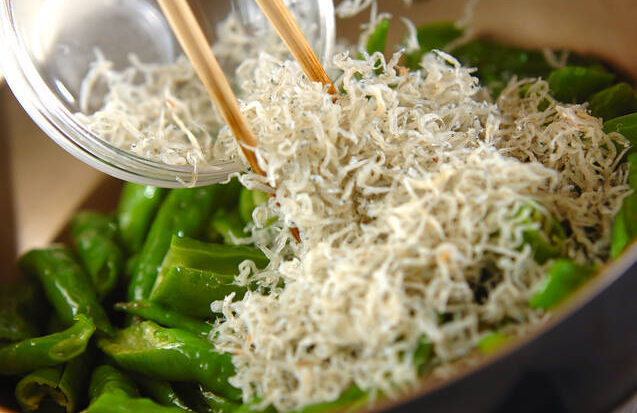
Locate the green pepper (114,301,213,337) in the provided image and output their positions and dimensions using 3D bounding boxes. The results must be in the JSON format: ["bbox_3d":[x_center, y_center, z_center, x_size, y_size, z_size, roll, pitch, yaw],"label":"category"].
[{"bbox_3d":[-0.048,0.036,0.655,0.038,0.011,0.011,14,38,14],"label":"green pepper"}]

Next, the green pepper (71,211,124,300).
[{"bbox_3d":[-0.074,0.016,0.690,0.015,0.014,0.029,-9,58,-13],"label":"green pepper"}]

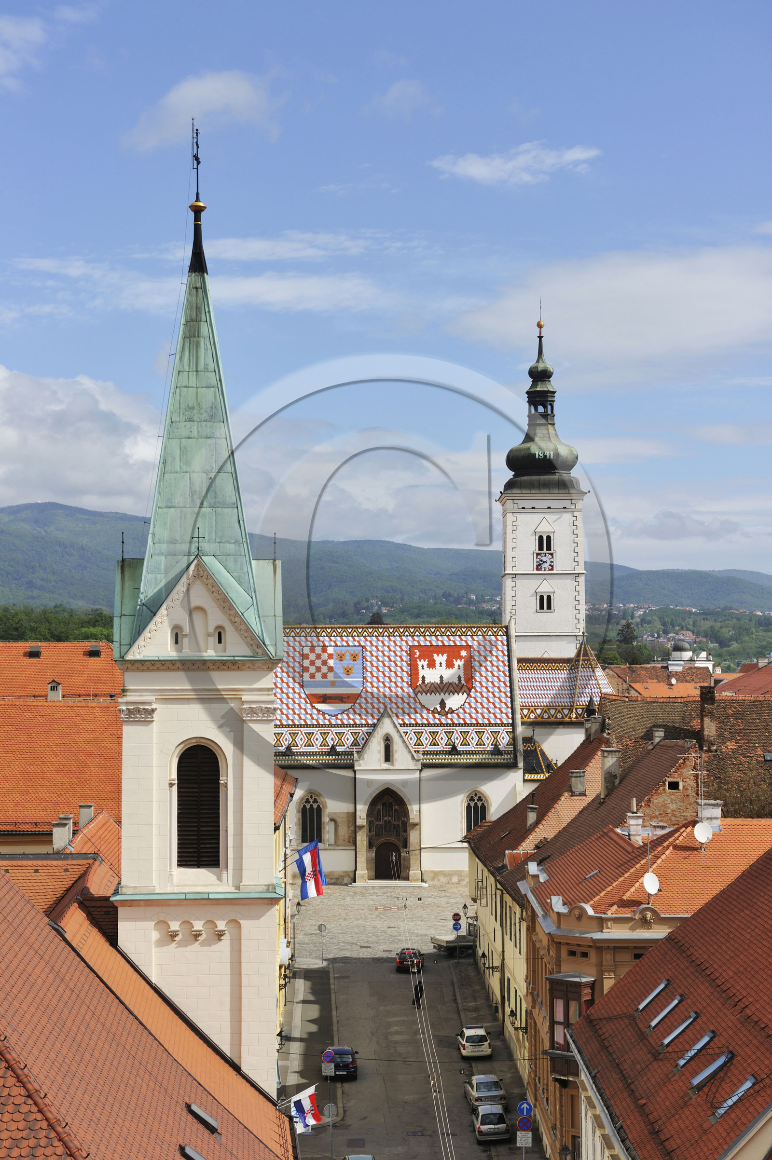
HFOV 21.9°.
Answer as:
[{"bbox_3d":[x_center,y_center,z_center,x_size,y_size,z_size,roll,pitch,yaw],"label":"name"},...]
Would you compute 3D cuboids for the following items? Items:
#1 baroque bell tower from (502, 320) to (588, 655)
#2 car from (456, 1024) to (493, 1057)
[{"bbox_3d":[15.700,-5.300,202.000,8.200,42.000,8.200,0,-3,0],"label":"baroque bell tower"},{"bbox_3d":[5.035,25.961,113.017,1.750,1.550,4.400,0,-1,-1],"label":"car"}]

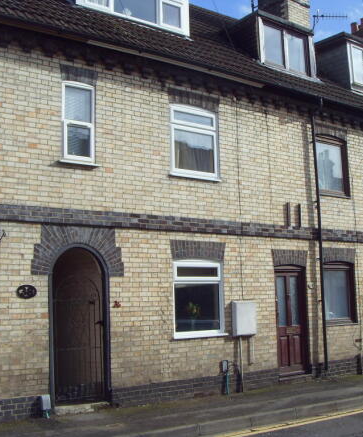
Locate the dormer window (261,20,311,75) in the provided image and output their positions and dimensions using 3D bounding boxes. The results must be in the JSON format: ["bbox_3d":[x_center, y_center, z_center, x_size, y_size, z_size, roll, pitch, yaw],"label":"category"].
[{"bbox_3d":[2.362,-3.805,14.751,1.660,1.020,0.140,4,-9,-38],"label":"dormer window"}]

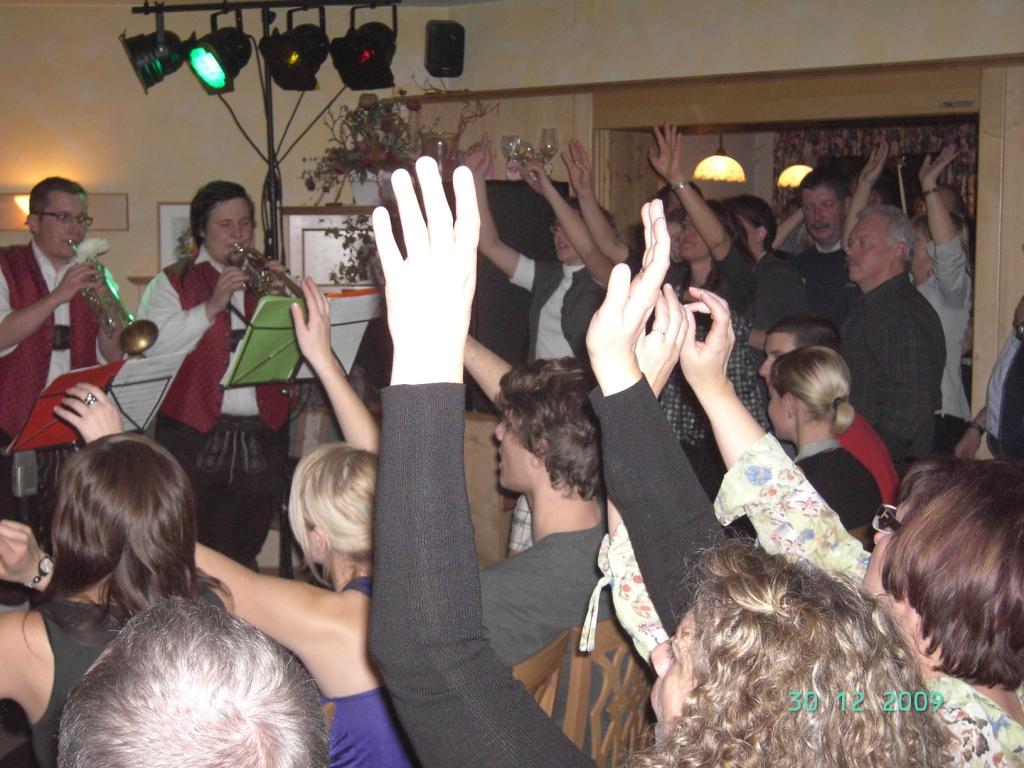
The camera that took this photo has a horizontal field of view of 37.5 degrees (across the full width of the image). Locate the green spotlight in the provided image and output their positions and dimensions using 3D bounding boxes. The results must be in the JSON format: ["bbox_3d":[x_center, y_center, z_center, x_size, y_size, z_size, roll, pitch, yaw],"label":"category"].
[{"bbox_3d":[-0.979,-1.086,5.050,0.215,0.235,0.215,-29,22,-31],"label":"green spotlight"}]

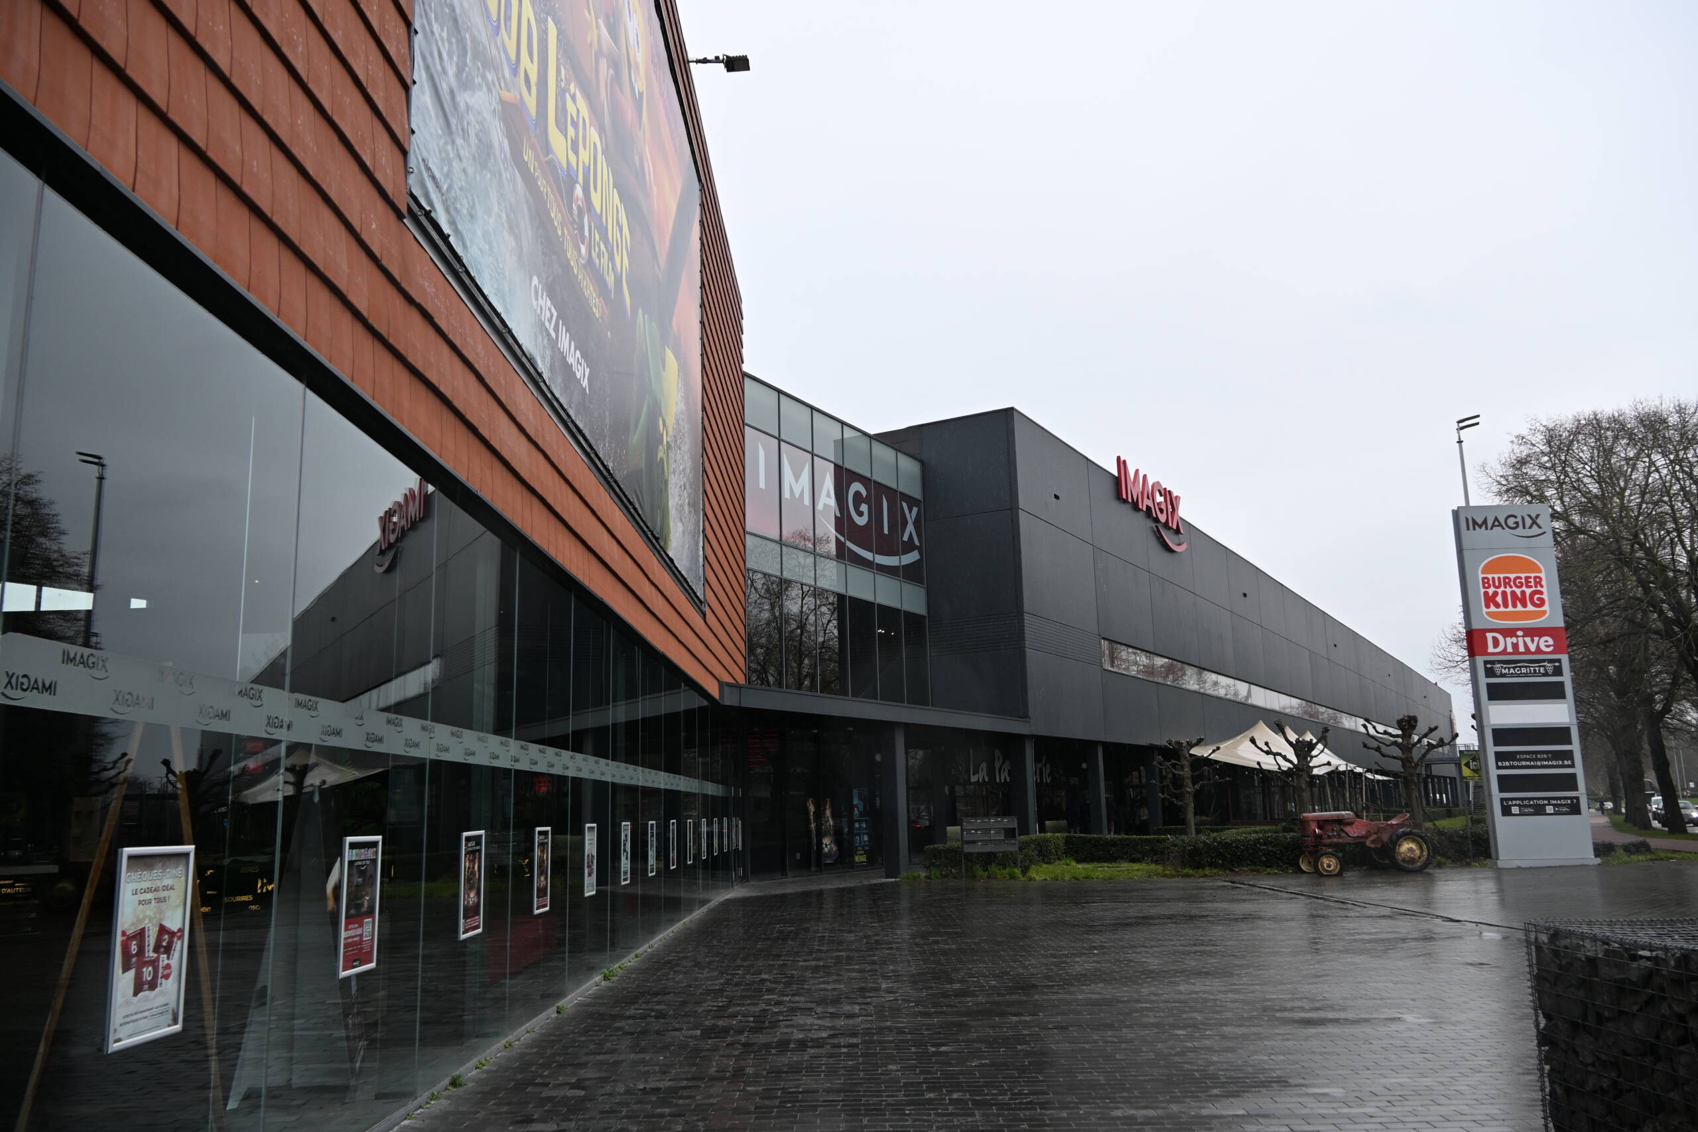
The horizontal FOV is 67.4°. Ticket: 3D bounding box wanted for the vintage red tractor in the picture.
[{"bbox_3d":[10.488,5.606,25.985,2.480,1.270,1.300,-1,-11,-5],"label":"vintage red tractor"}]

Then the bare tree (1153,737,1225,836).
[{"bbox_3d":[7.843,5.405,29.083,1.513,2.946,1.407,-1,-11,0],"label":"bare tree"}]

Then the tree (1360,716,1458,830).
[{"bbox_3d":[13.250,5.202,29.921,2.102,3.379,1.955,-1,-11,0],"label":"tree"}]

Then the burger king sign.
[{"bbox_3d":[14.385,0.491,27.549,1.408,1.526,0.100,-1,-11,0],"label":"burger king sign"}]

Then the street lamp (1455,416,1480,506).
[{"bbox_3d":[24.344,1.929,48.127,0.500,15.983,1.000,8,-14,-40],"label":"street lamp"}]

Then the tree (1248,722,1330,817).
[{"bbox_3d":[10.576,5.387,30.381,1.813,3.322,1.687,-1,-11,0],"label":"tree"}]

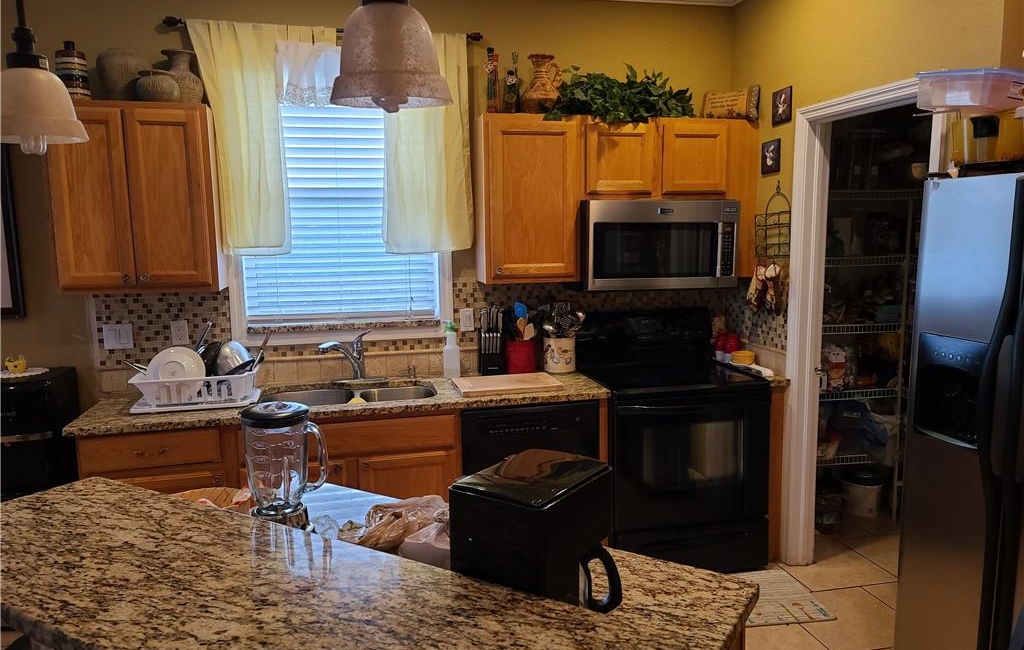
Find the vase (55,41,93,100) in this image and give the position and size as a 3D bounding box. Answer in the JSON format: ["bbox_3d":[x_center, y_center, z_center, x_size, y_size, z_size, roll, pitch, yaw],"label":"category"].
[{"bbox_3d":[-1.805,-1.030,3.071,0.138,0.280,0.138,-2,7,-13],"label":"vase"}]

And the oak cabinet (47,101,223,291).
[{"bbox_3d":[-1.587,-0.527,3.170,0.615,0.769,0.310,-2,7,-13],"label":"oak cabinet"}]

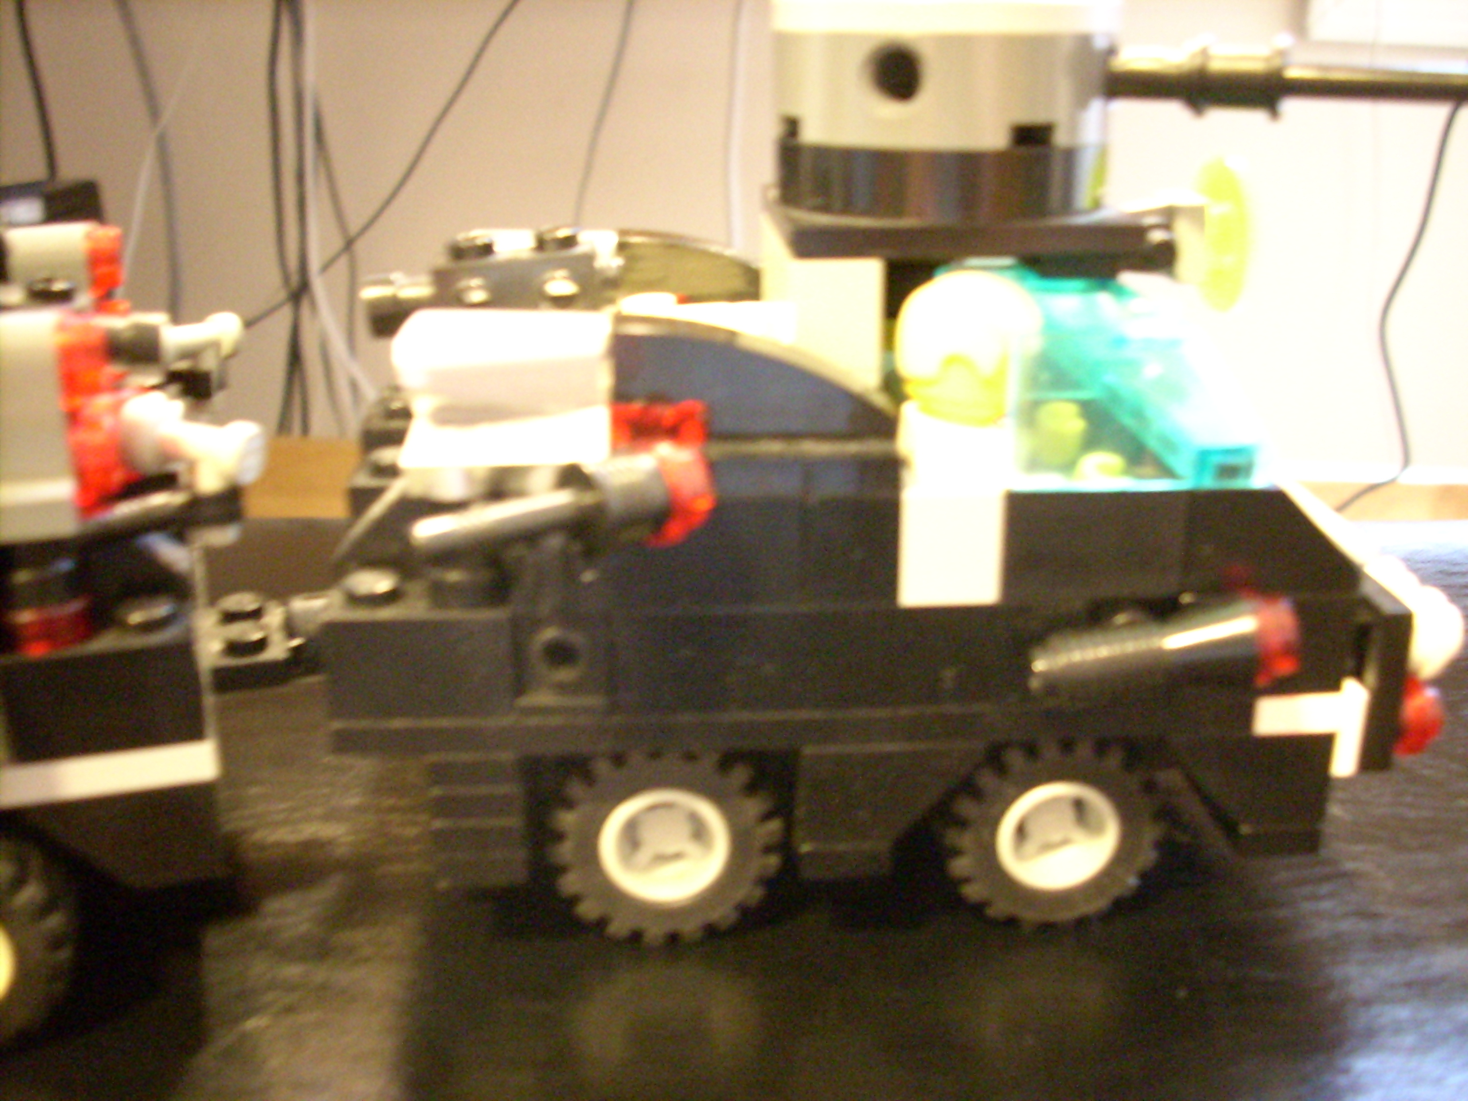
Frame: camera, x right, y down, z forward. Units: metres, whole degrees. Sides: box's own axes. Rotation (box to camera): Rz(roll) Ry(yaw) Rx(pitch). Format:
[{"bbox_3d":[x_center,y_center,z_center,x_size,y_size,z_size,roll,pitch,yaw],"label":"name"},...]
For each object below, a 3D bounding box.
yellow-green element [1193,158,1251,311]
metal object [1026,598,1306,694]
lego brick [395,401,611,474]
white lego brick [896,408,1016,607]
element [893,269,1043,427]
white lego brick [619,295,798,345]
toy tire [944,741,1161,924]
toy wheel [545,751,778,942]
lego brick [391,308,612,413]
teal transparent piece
[{"bbox_3d":[0.049,-0.032,0.159,0.004,0.016,0.016,-1,17,-1],"label":"yellow-green element"},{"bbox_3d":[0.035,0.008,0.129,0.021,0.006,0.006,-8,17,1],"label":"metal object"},{"bbox_3d":[-0.019,-0.011,0.133,0.017,0.004,0.013,-1,17,-1],"label":"lego brick"},{"bbox_3d":[0.018,-0.005,0.133,0.009,0.017,0.008,-1,17,-1],"label":"white lego brick"},{"bbox_3d":[0.021,-0.018,0.140,0.013,0.013,0.012,-1,17,-1],"label":"element"},{"bbox_3d":[-0.003,-0.017,0.139,0.016,0.008,0.012,-1,17,-1],"label":"white lego brick"},{"bbox_3d":[0.030,0.023,0.148,0.020,0.020,0.011,-1,17,-1],"label":"toy tire"},{"bbox_3d":[-0.006,0.025,0.147,0.021,0.021,0.011,-1,17,-1],"label":"toy wheel"},{"bbox_3d":[-0.019,-0.015,0.132,0.017,0.008,0.015,-1,17,-1],"label":"lego brick"},{"bbox_3d":[0.033,-0.016,0.143,0.023,0.014,0.032,-1,17,-1],"label":"teal transparent piece"}]

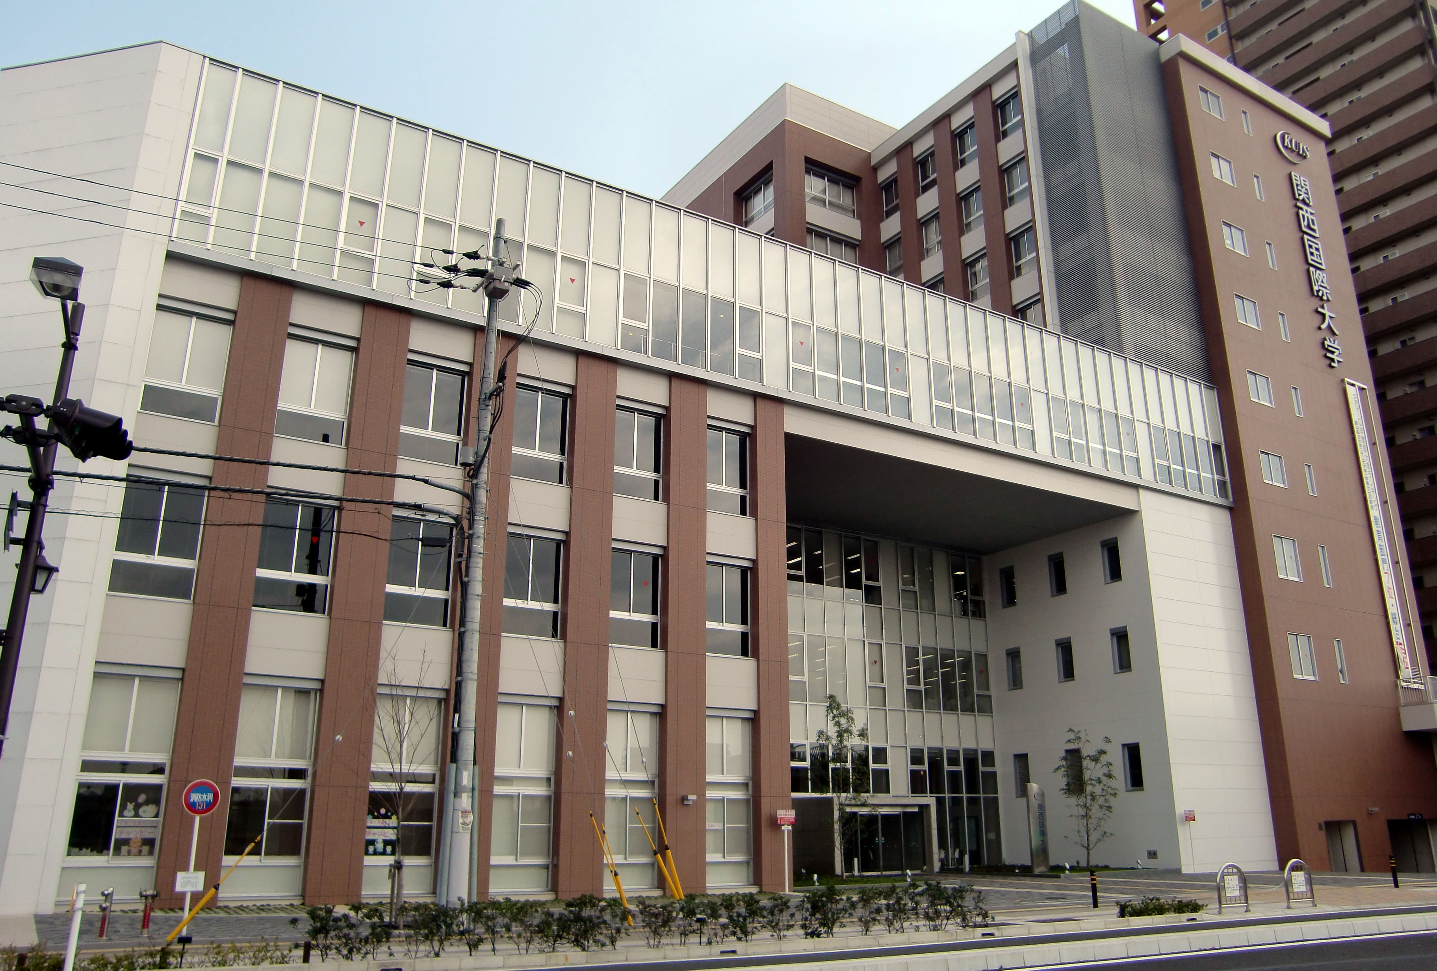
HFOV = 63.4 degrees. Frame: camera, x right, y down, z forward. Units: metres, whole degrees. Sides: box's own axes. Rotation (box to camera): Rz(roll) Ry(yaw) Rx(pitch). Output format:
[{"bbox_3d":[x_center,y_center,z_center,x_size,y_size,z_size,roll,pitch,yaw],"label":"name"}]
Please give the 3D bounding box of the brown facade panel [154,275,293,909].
[{"bbox_3d":[-11.373,1.951,26.943,1.240,14.718,0.420,11,-21,-30],"label":"brown facade panel"}]

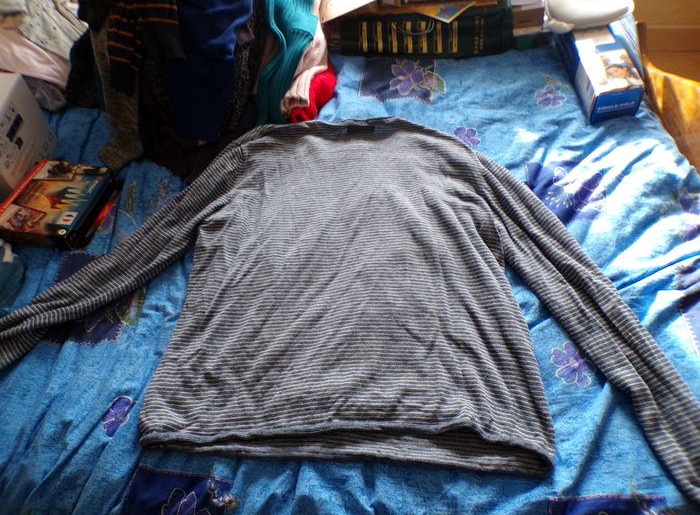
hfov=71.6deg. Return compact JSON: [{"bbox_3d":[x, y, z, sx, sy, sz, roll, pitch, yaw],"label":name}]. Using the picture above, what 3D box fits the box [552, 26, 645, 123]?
[{"bbox_3d":[0.526,-0.418,1.035,0.086,0.079,0.280,-8,57,12],"label":"box"}]

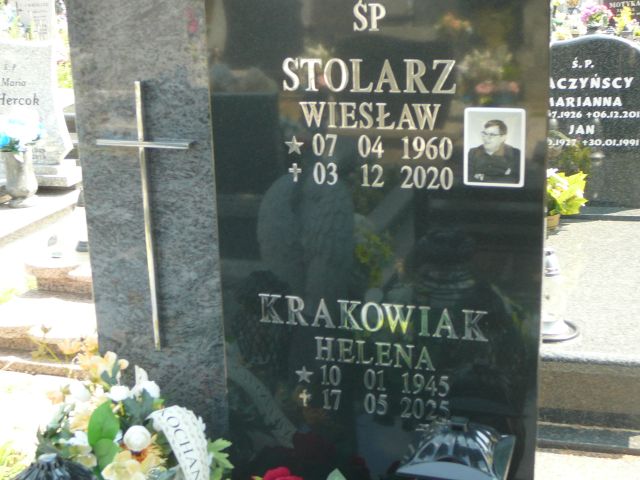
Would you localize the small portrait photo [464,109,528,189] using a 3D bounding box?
[{"bbox_3d":[0.267,-0.141,1.469,0.091,0.120,0.008,3,16,17],"label":"small portrait photo"}]

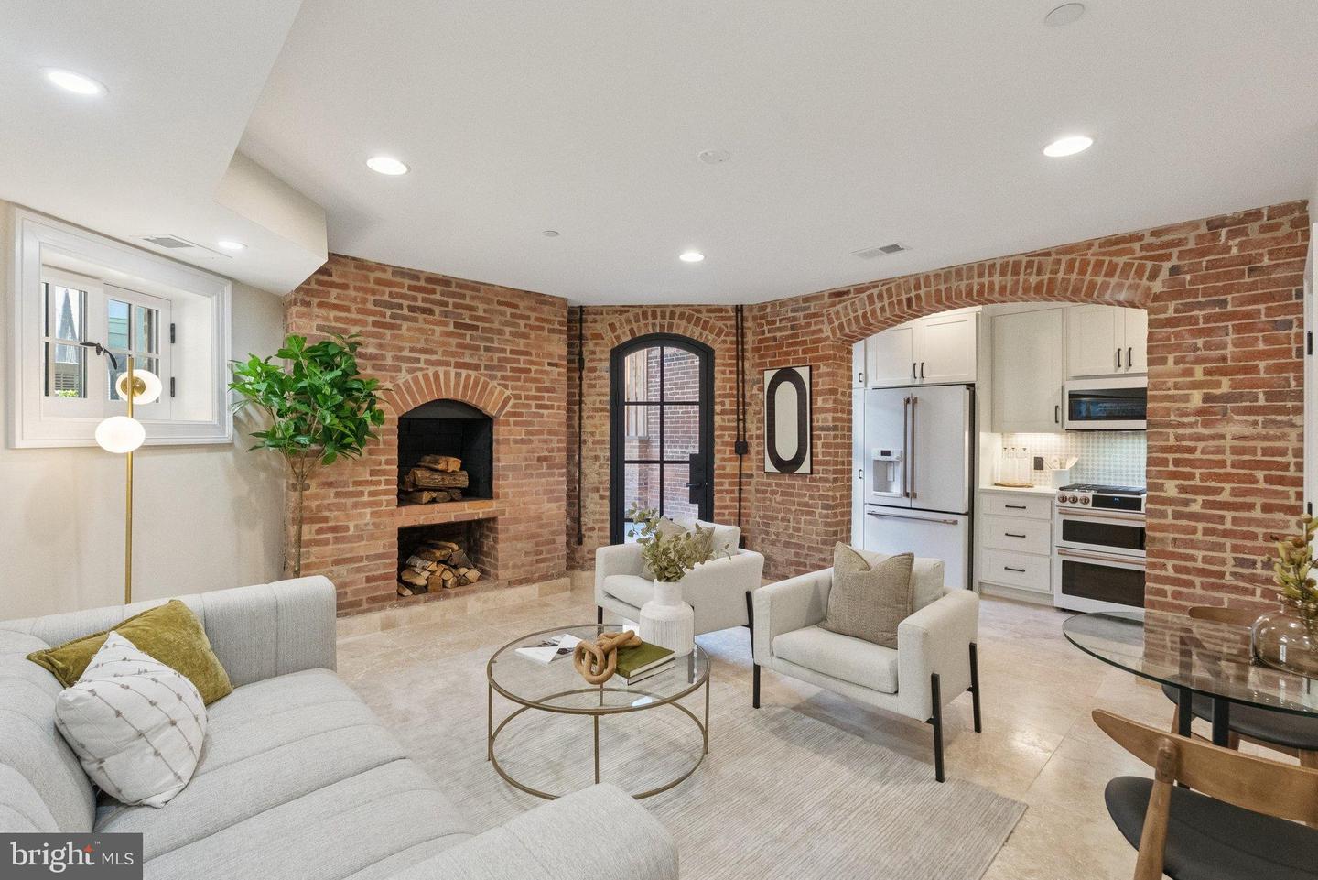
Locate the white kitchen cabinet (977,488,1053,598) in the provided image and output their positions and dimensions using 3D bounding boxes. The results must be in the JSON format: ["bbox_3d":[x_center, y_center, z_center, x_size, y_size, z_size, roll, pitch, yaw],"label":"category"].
[{"bbox_3d":[3.128,0.864,4.994,0.544,0.914,0.650,1,1,43],"label":"white kitchen cabinet"}]

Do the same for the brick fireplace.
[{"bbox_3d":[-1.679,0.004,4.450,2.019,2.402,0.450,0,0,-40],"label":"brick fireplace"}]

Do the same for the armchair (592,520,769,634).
[{"bbox_3d":[0.132,0.925,3.656,0.720,0.760,0.878,0,0,-39],"label":"armchair"}]

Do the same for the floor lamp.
[{"bbox_3d":[-2.192,0.469,2.422,0.270,1.641,0.380,0,0,-27],"label":"floor lamp"}]

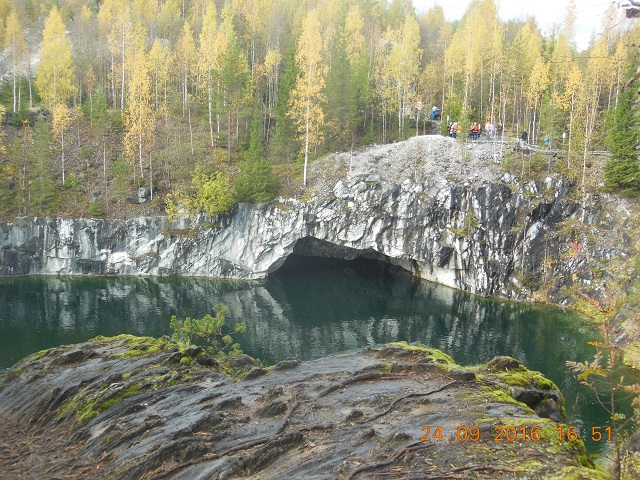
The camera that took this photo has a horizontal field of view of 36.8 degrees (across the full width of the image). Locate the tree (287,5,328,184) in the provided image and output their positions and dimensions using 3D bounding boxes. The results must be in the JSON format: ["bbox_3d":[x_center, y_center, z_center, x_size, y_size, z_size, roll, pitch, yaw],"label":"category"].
[{"bbox_3d":[-1.160,-13.190,89.020,3.520,16.300,3.410,1,9,-1],"label":"tree"}]

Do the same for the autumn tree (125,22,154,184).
[{"bbox_3d":[-17.080,-12.940,90.500,2.640,14.540,2.560,-1,9,-11],"label":"autumn tree"}]

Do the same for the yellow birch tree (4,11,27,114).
[{"bbox_3d":[-31.820,-18.550,100.460,2.300,10.690,2.230,-2,9,-17],"label":"yellow birch tree"}]

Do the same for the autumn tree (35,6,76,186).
[{"bbox_3d":[-25.470,-13.820,92.570,4.040,17.140,3.920,-2,9,-15],"label":"autumn tree"}]

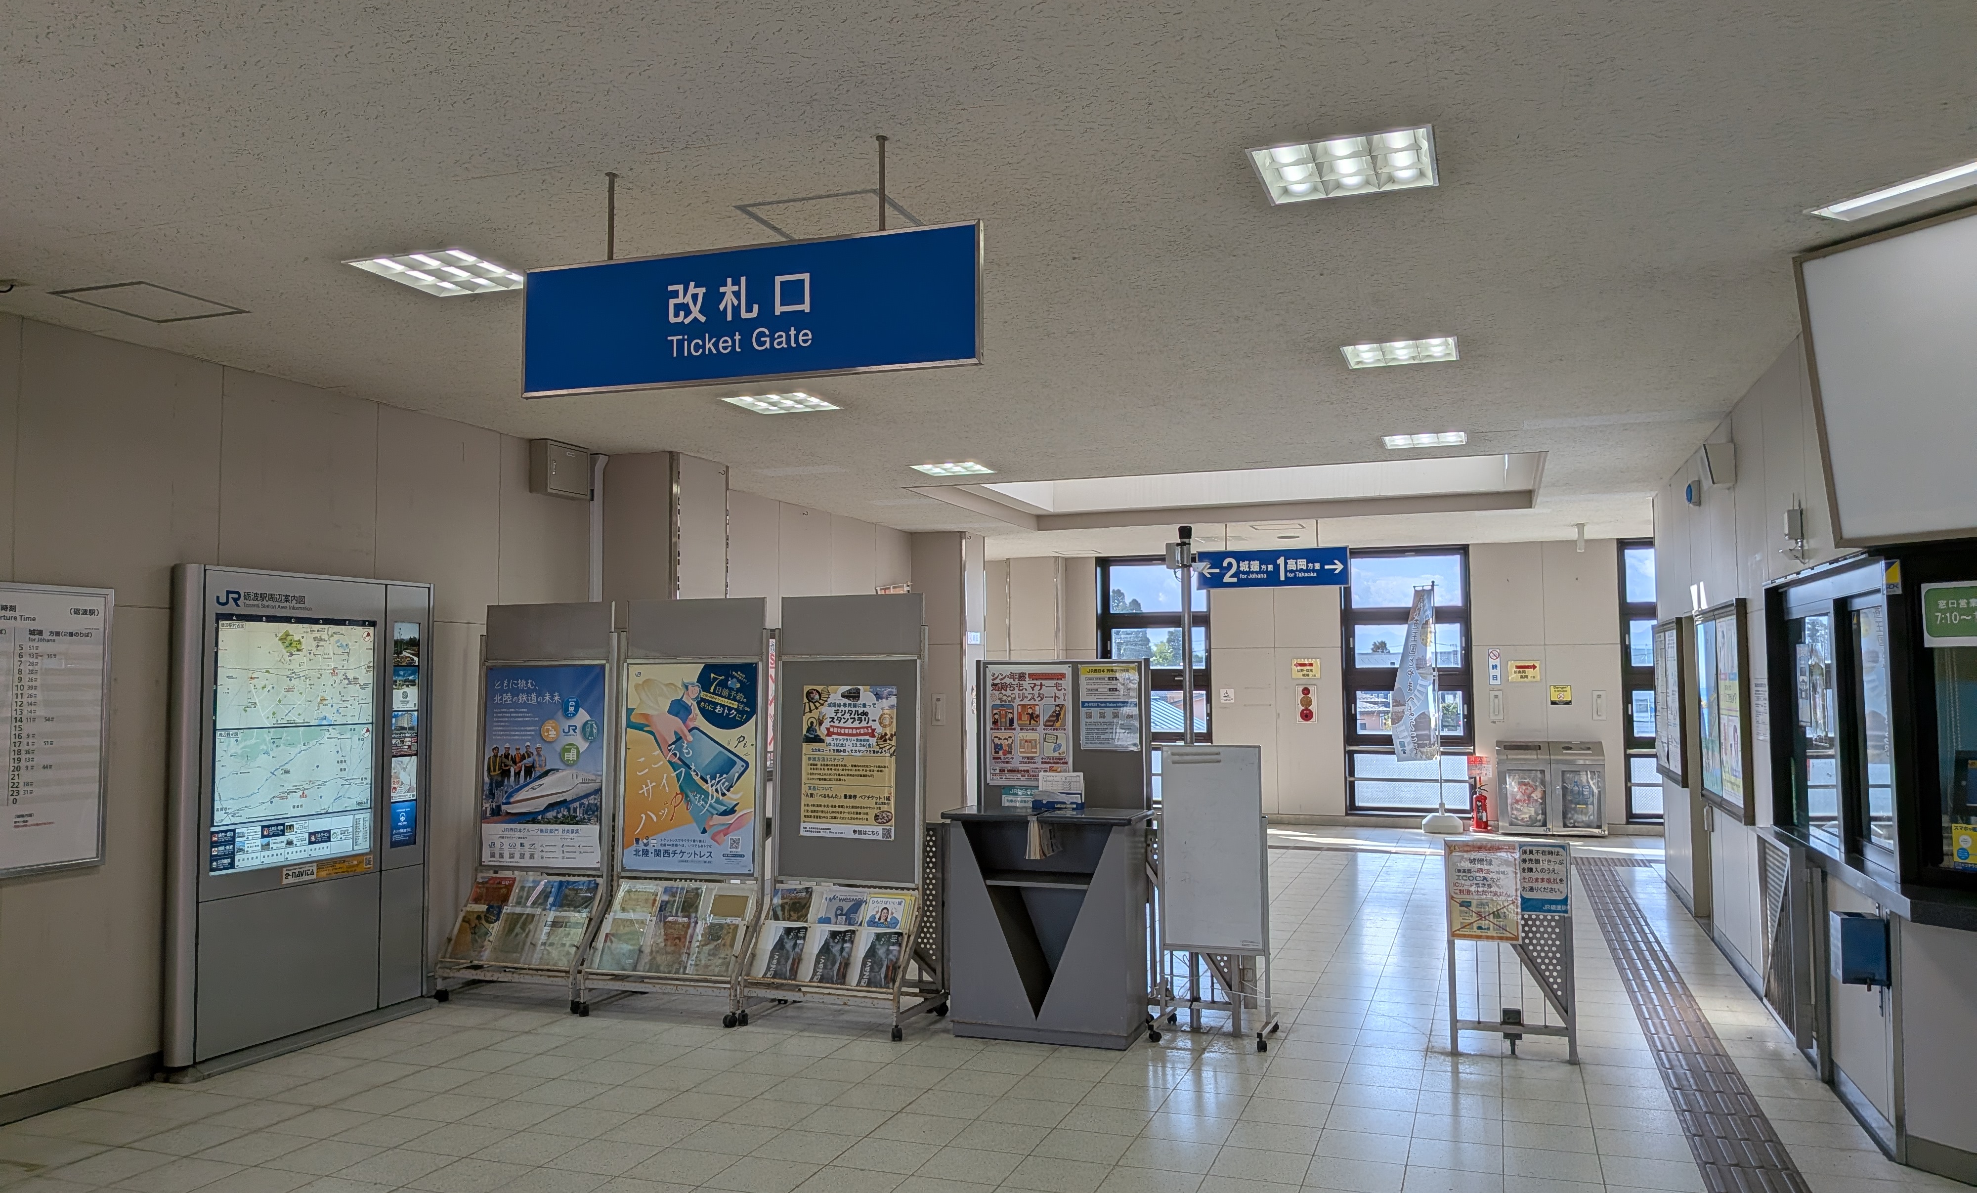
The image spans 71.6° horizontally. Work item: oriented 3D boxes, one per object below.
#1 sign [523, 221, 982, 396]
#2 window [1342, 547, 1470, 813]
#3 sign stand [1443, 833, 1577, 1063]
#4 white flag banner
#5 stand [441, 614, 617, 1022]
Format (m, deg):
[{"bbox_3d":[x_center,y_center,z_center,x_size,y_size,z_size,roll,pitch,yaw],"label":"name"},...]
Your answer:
[{"bbox_3d":[-0.648,-0.740,3.611,1.350,0.350,0.070,-2,-4,20],"label":"sign"},{"bbox_3d":[4.568,0.920,14.956,1.330,2.920,0.150,-2,-4,20],"label":"window"},{"bbox_3d":[2.173,1.465,5.703,0.505,0.900,0.080,-2,-4,20],"label":"sign stand"},{"bbox_3d":[4.487,0.801,14.519,0.520,1.860,0.300,-2,-4,20],"label":"white flag banner"},{"bbox_3d":[-2.345,1.054,7.102,0.840,2.020,0.530,-2,-4,20],"label":"stand"}]

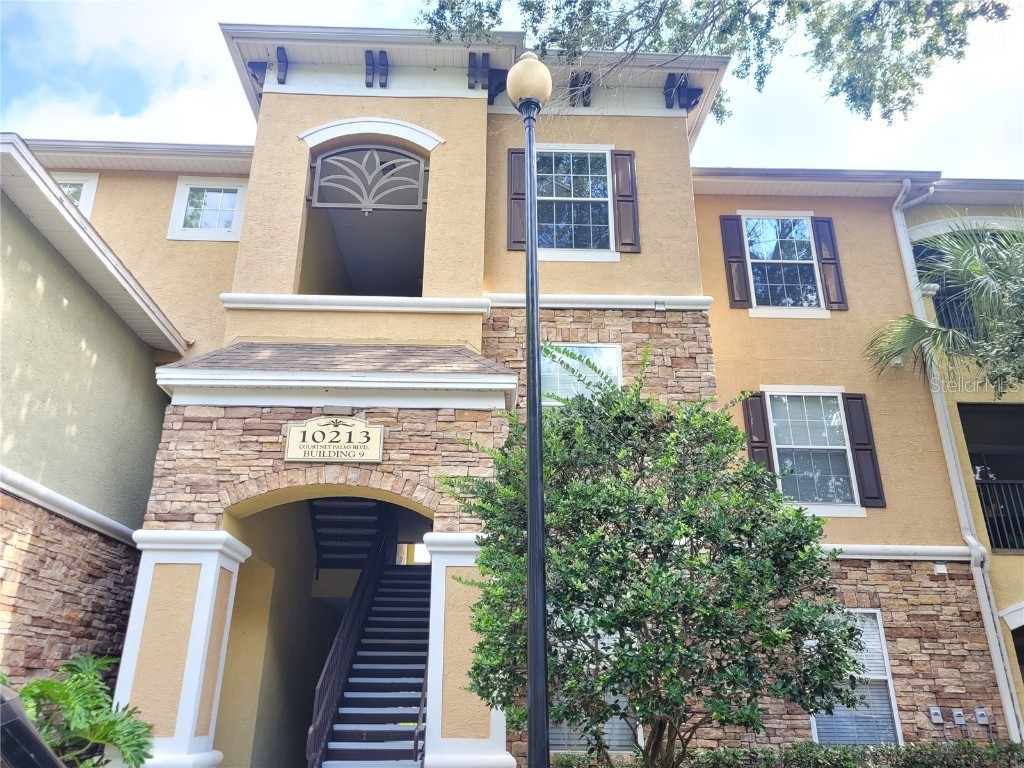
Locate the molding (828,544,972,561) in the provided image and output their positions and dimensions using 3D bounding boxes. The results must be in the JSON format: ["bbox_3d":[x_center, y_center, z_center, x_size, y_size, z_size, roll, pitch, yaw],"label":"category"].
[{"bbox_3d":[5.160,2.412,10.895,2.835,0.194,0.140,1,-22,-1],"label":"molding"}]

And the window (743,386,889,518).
[{"bbox_3d":[4.469,1.008,11.516,1.912,2.014,0.130,1,-22,-1],"label":"window"}]

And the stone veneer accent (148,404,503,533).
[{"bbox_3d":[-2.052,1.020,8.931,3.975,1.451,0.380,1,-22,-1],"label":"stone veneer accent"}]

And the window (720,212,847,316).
[{"bbox_3d":[4.464,-1.965,12.727,1.918,2.028,0.130,1,-22,-1],"label":"window"}]

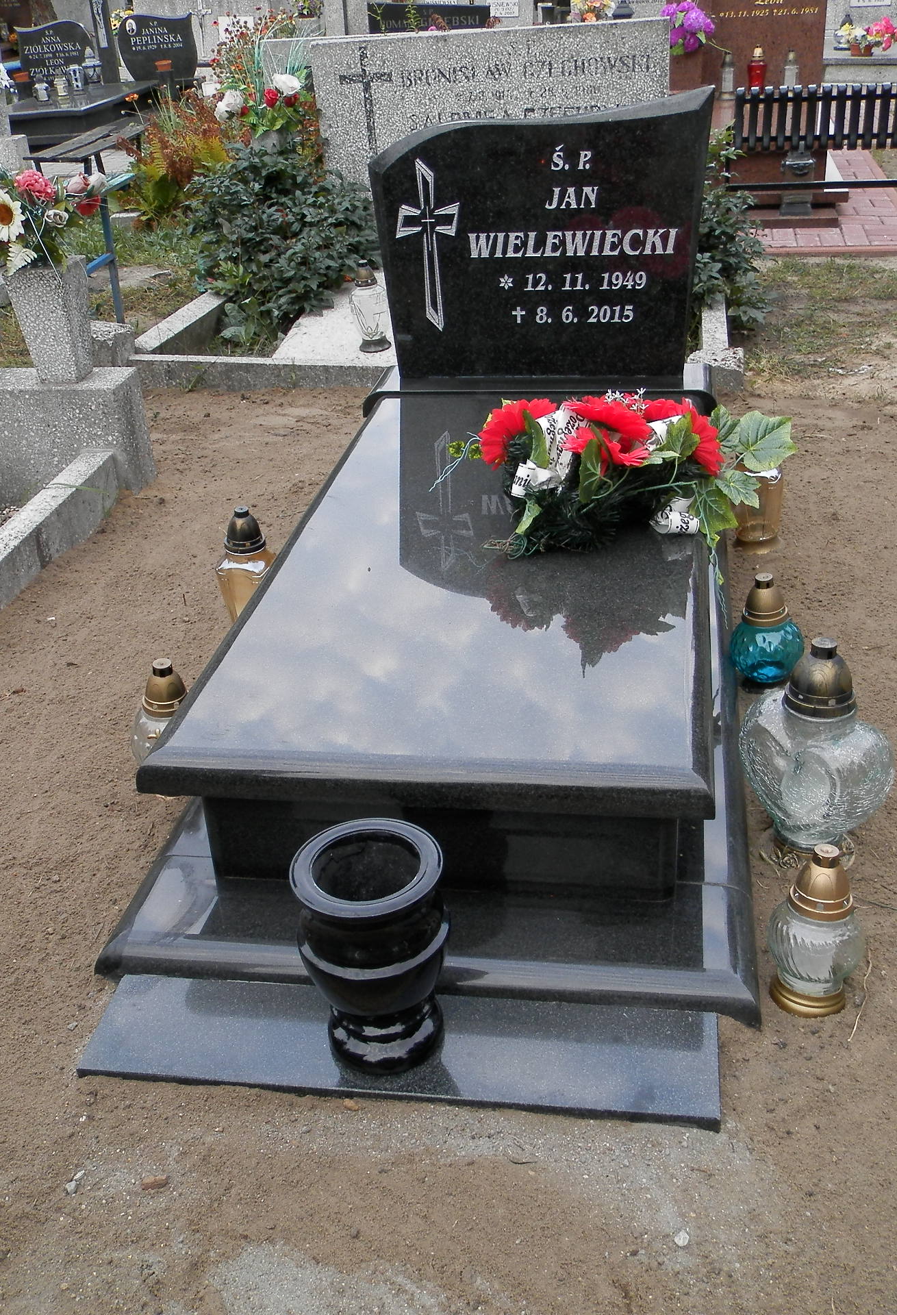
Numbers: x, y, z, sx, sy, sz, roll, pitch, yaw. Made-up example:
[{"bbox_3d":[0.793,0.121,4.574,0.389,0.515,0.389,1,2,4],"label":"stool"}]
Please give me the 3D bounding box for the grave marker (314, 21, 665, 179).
[{"bbox_3d":[0.198,-2.242,5.299,1.460,0.700,0.120,-5,32,-2],"label":"grave marker"}]

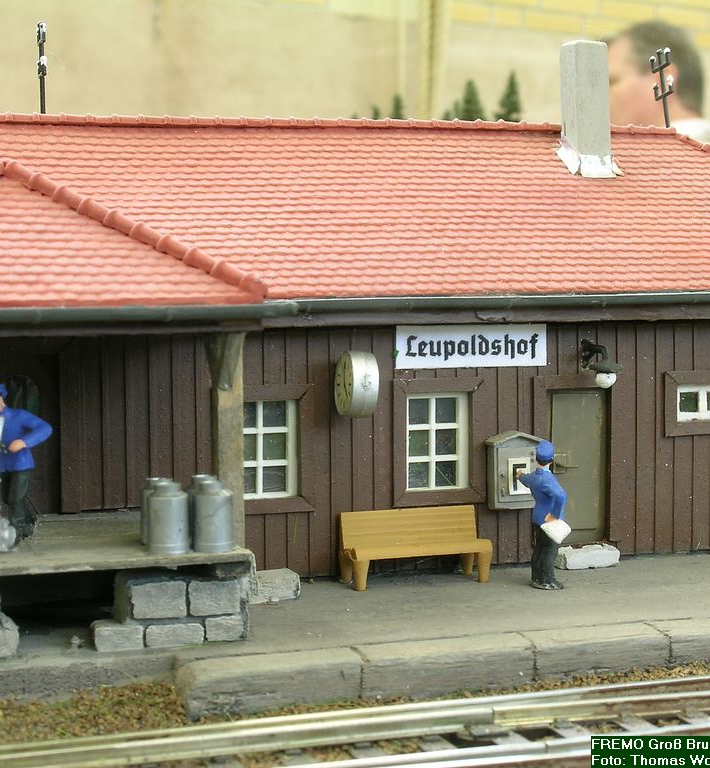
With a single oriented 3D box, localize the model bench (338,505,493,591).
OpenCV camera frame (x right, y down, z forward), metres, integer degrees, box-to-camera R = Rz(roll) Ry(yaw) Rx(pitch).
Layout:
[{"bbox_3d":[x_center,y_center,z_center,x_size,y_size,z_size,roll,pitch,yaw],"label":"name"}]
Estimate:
[{"bbox_3d":[0.009,0.023,0.234,0.020,0.010,0.008,-2,4,-16],"label":"model bench"}]

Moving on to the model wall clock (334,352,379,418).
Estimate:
[{"bbox_3d":[0.000,0.000,0.232,0.004,0.009,0.009,-2,4,-16],"label":"model wall clock"}]

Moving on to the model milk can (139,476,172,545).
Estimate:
[{"bbox_3d":[-0.023,0.015,0.199,0.005,0.008,0.005,0,4,0],"label":"model milk can"}]

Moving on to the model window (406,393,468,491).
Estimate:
[{"bbox_3d":[0.012,0.008,0.242,0.010,0.014,0.002,-2,4,-16],"label":"model window"}]

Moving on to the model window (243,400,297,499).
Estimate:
[{"bbox_3d":[-0.013,0.009,0.235,0.009,0.014,0.002,-2,4,-16],"label":"model window"}]

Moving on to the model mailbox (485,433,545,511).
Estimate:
[{"bbox_3d":[0.023,0.012,0.243,0.008,0.011,0.004,-2,4,-16],"label":"model mailbox"}]

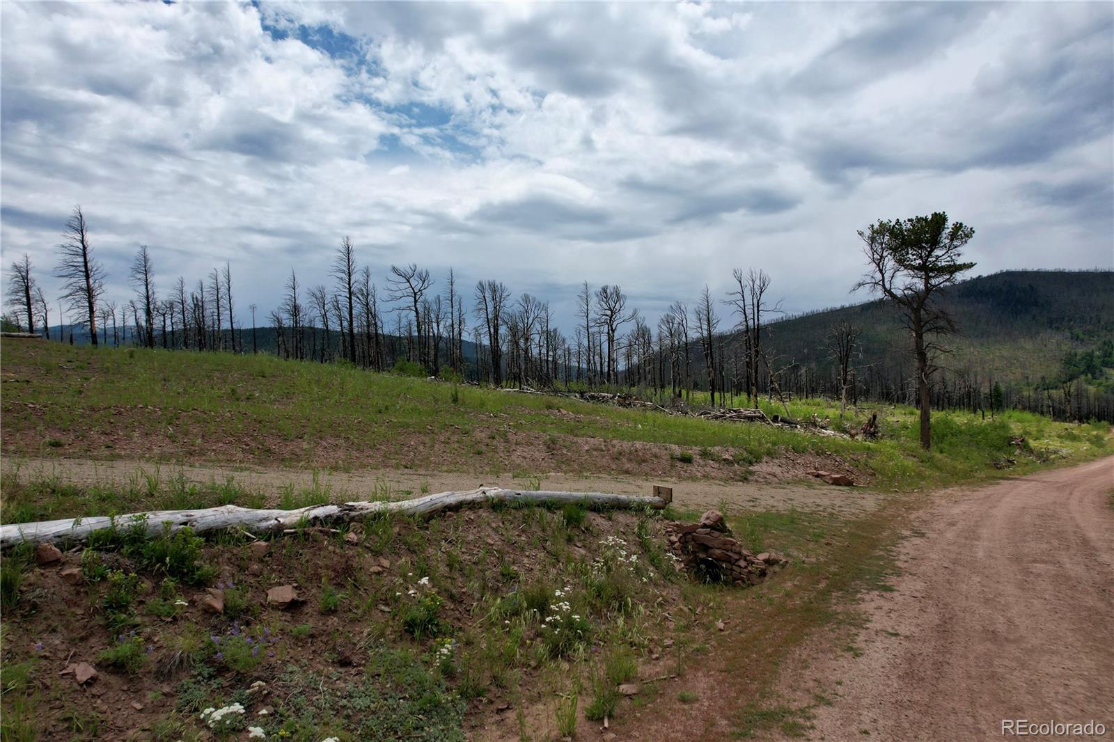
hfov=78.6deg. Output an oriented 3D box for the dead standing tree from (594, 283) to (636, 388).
[{"bbox_3d":[5.527,-3.259,64.001,3.914,9.679,3.719,-1,1,5],"label":"dead standing tree"}]

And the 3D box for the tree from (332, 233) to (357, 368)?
[{"bbox_3d":[-17.748,-5.795,57.002,1.949,10.849,1.851,-2,1,-17],"label":"tree"}]

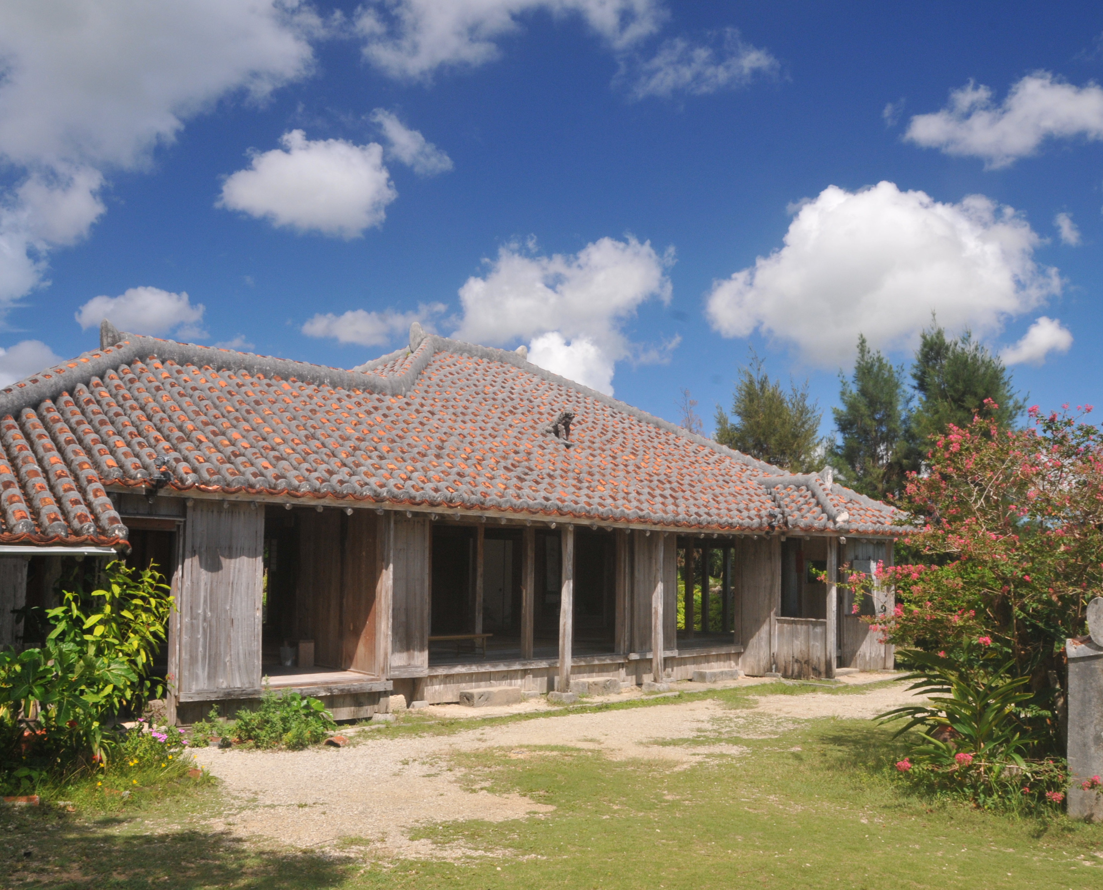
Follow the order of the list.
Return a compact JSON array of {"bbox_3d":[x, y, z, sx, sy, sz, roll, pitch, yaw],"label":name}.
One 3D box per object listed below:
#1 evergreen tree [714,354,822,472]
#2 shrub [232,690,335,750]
[{"bbox_3d":[6.213,1.173,28.541,3.146,7.755,3.100,1,-7,0],"label":"evergreen tree"},{"bbox_3d":[-2.369,2.392,8.926,0.910,0.450,0.720,1,-7,0],"label":"shrub"}]

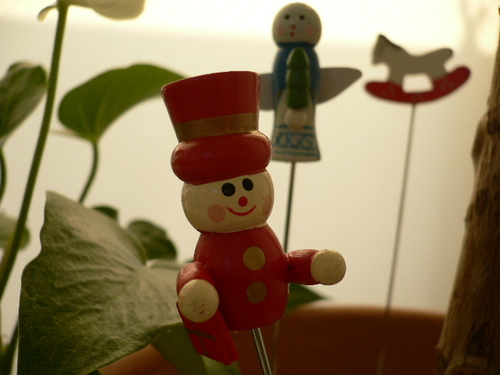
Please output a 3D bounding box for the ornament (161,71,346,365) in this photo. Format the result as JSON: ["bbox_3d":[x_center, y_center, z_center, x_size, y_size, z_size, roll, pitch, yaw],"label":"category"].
[{"bbox_3d":[-0.005,0.008,0.190,0.064,0.100,0.045,-11,1,-23],"label":"ornament"}]

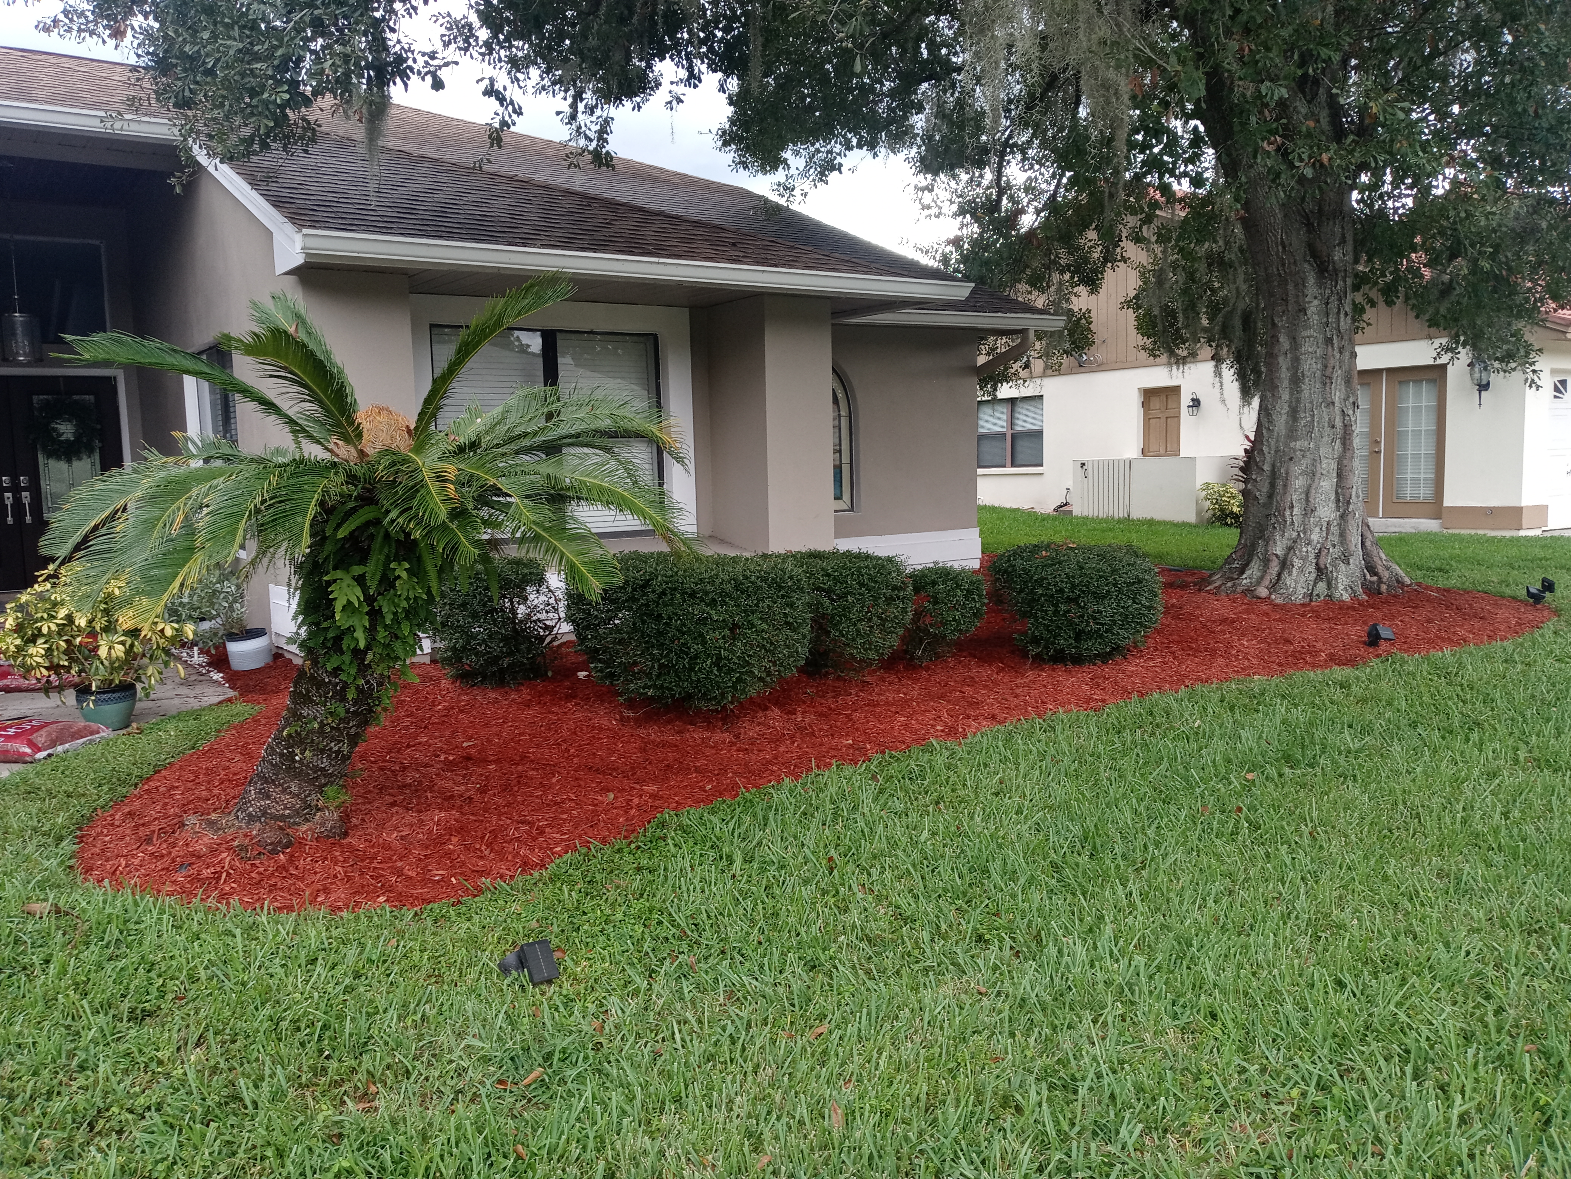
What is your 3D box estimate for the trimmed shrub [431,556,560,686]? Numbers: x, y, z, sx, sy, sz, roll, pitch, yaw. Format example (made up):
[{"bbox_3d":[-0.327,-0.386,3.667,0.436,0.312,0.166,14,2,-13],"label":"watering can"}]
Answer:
[{"bbox_3d":[-1.710,0.170,7.520,0.780,0.720,0.760,-6,8,-36],"label":"trimmed shrub"}]

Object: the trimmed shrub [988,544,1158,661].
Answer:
[{"bbox_3d":[1.860,0.070,8.160,1.070,0.700,1.020,-1,6,0],"label":"trimmed shrub"}]

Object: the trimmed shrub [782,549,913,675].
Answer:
[{"bbox_3d":[0.365,0.125,7.770,0.840,0.700,0.820,-1,6,0],"label":"trimmed shrub"}]

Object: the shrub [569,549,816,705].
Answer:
[{"bbox_3d":[-0.540,0.200,7.060,1.250,0.760,1.150,-6,8,-36],"label":"shrub"}]

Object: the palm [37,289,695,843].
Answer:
[{"bbox_3d":[-1.587,-0.137,4.863,2.450,2.030,2.250,-1,6,0],"label":"palm"}]

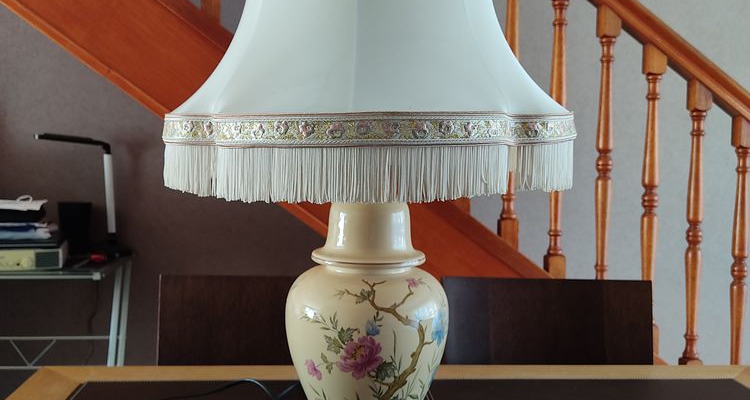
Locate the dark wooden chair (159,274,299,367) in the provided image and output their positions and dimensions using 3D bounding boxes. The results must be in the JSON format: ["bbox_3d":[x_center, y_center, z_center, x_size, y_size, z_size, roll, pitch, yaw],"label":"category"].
[{"bbox_3d":[-0.216,0.622,1.328,0.425,0.911,0.500,1,3,-2],"label":"dark wooden chair"}]

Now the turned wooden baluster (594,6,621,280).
[{"bbox_3d":[0.595,-0.094,1.945,0.043,0.807,0.043,0,3,-6],"label":"turned wooden baluster"}]

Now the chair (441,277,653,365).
[{"bbox_3d":[0.340,0.628,1.328,0.425,0.913,0.500,1,3,1],"label":"chair"}]

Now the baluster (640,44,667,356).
[{"bbox_3d":[0.719,-0.001,1.962,0.043,0.807,0.043,0,3,-6],"label":"baluster"}]

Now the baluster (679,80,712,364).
[{"bbox_3d":[0.843,0.091,1.979,0.043,0.807,0.043,0,3,-6],"label":"baluster"}]

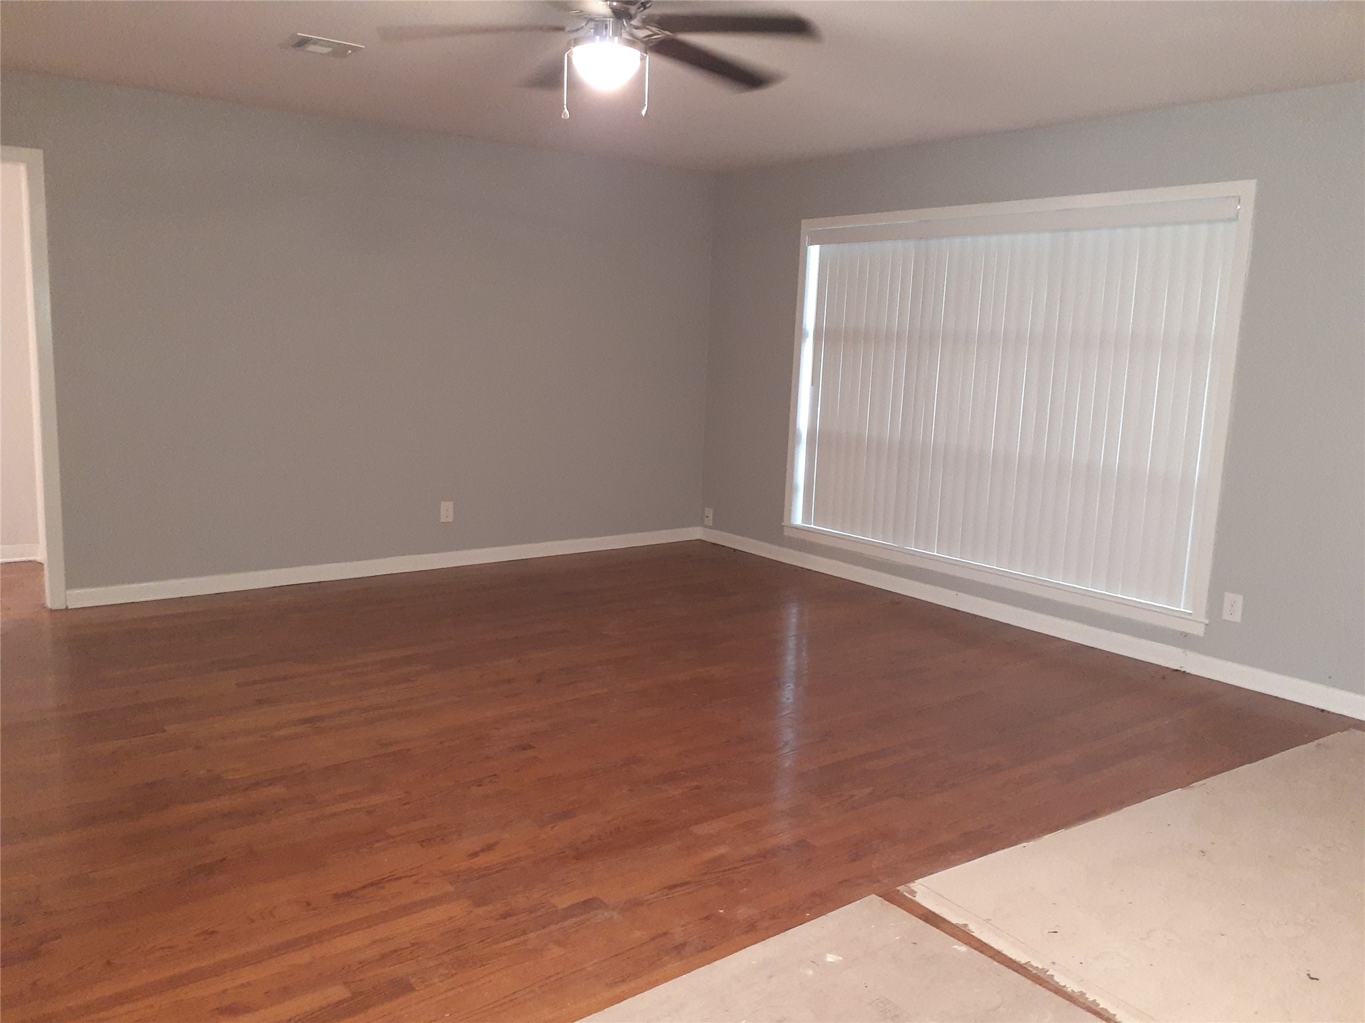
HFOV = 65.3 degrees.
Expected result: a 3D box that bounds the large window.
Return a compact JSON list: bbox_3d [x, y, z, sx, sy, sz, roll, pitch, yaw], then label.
[{"bbox_3d":[1.518,-0.602,5.532,0.120,1.925,2.650,-5,12,-38],"label":"large window"}]

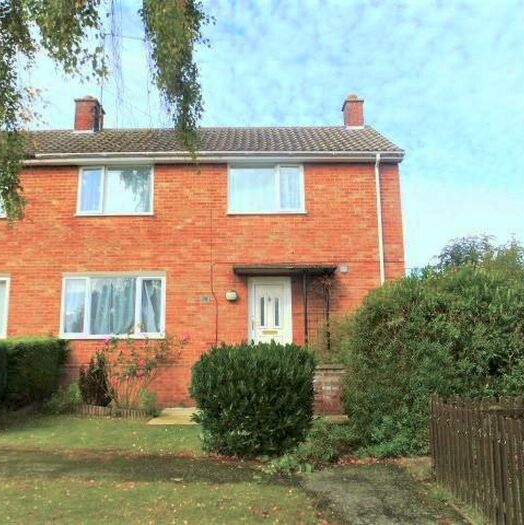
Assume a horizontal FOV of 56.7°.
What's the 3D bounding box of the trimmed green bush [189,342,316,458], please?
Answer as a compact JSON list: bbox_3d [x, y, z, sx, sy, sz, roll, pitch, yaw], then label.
[{"bbox_3d":[-0.120,1.803,6.647,1.600,1.355,1.400,0,-9,1],"label":"trimmed green bush"}]

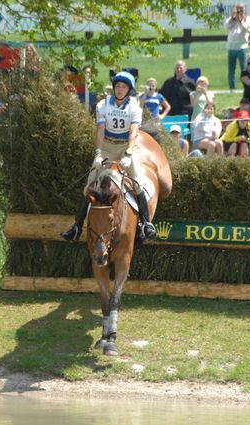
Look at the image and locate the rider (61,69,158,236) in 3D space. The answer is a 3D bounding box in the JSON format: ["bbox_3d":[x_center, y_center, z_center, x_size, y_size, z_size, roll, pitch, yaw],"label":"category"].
[{"bbox_3d":[-0.141,-0.520,48.600,0.840,1.530,0.750,0,2,8],"label":"rider"}]

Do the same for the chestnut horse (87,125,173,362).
[{"bbox_3d":[0.023,0.275,48.800,0.650,1.800,2.400,0,11,12],"label":"chestnut horse"}]

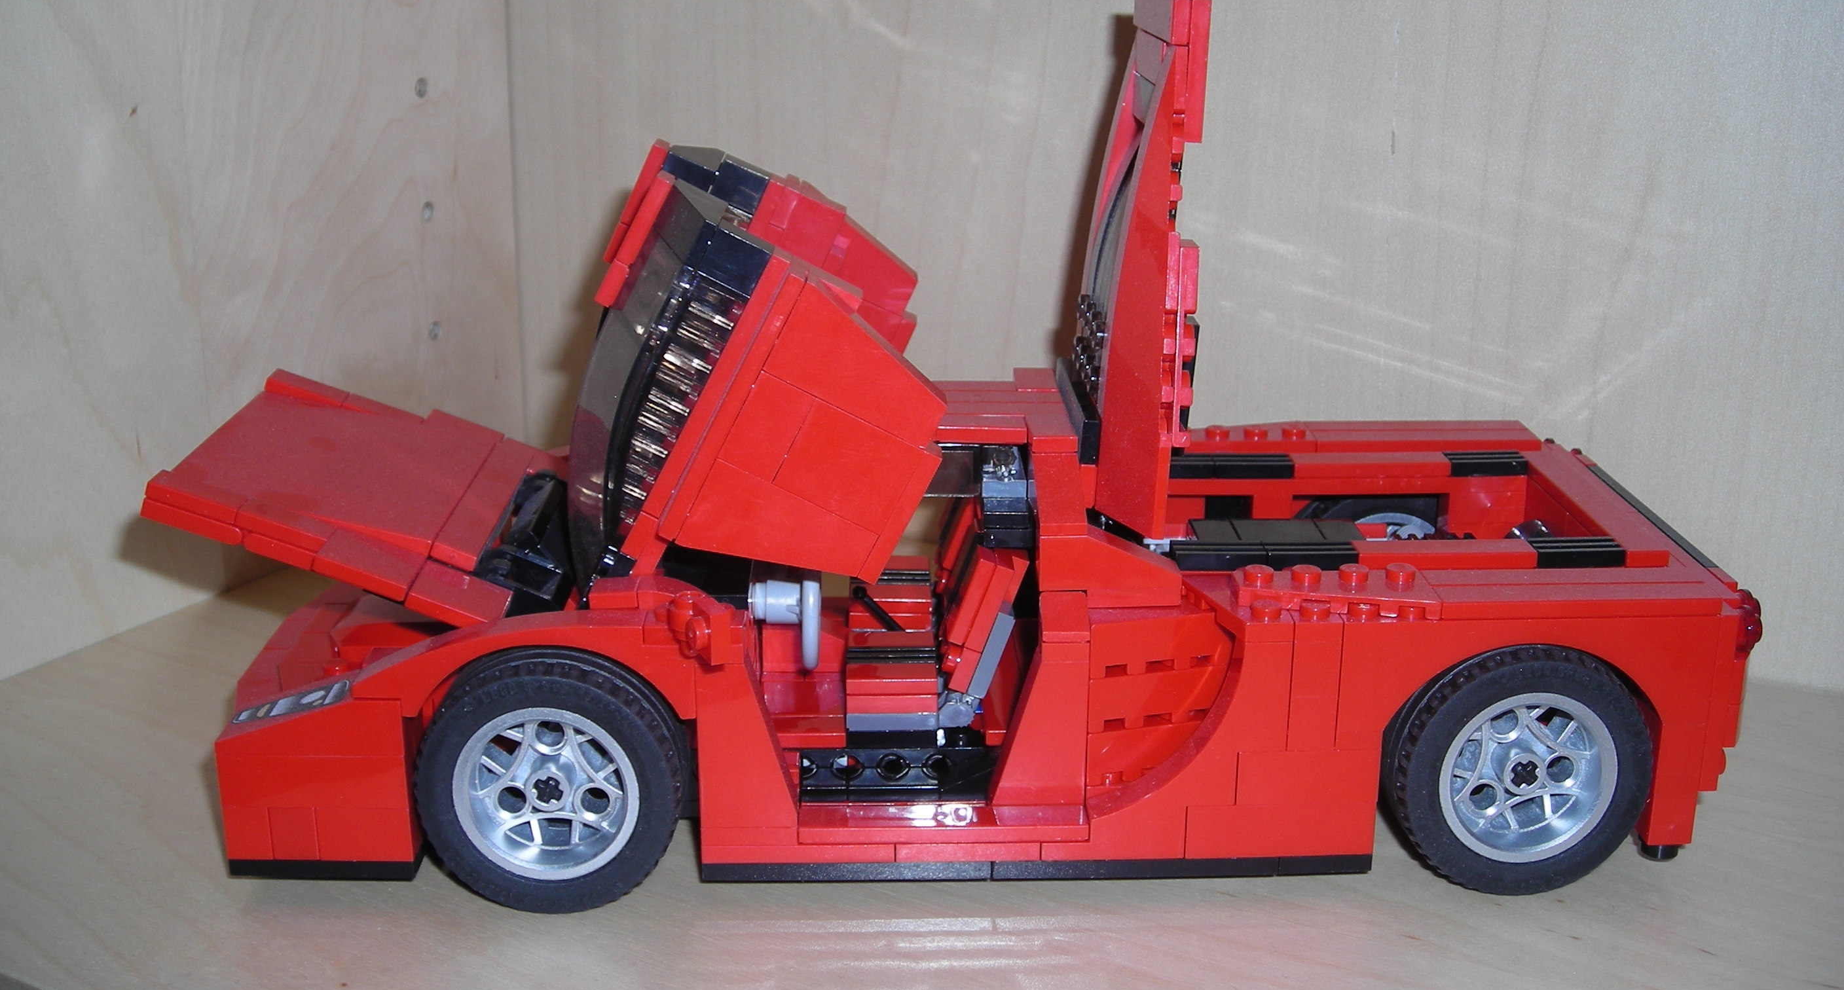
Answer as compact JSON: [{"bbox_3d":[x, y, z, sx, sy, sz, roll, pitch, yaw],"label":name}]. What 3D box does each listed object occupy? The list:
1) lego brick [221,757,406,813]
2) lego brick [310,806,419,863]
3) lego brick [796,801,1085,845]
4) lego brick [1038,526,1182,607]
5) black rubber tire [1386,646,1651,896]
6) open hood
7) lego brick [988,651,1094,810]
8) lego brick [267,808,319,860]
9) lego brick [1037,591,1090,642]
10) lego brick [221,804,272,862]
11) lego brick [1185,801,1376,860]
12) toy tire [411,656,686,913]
[{"bbox_3d":[-0.100,0.046,0.335,0.032,0.010,0.008,0,16,-1],"label":"lego brick"},{"bbox_3d":[-0.092,0.055,0.338,0.016,0.010,0.008,0,16,-1],"label":"lego brick"},{"bbox_3d":[0.004,0.055,0.338,0.048,0.003,0.008,0,16,-1],"label":"lego brick"},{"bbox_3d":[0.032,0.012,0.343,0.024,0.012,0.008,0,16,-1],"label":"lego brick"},{"bbox_3d":[0.098,0.043,0.336,0.043,0.043,0.022,0,16,-1],"label":"black rubber tire"},{"bbox_3d":[-0.102,0.000,0.384,0.065,0.008,0.080,18,15,-6],"label":"open hood"},{"bbox_3d":[0.020,0.038,0.342,0.016,0.029,0.008,0,16,-1],"label":"lego brick"},{"bbox_3d":[-0.104,0.055,0.338,0.008,0.010,0.008,0,16,-1],"label":"lego brick"},{"bbox_3d":[0.024,0.021,0.337,0.008,0.006,0.008,0,16,-1],"label":"lego brick"},{"bbox_3d":[-0.111,0.055,0.338,0.008,0.010,0.008,0,16,-1],"label":"lego brick"},{"bbox_3d":[0.059,0.054,0.338,0.032,0.010,0.008,0,16,-1],"label":"lego brick"},{"bbox_3d":[-0.061,0.046,0.336,0.043,0.043,0.022,0,16,-1],"label":"toy tire"}]

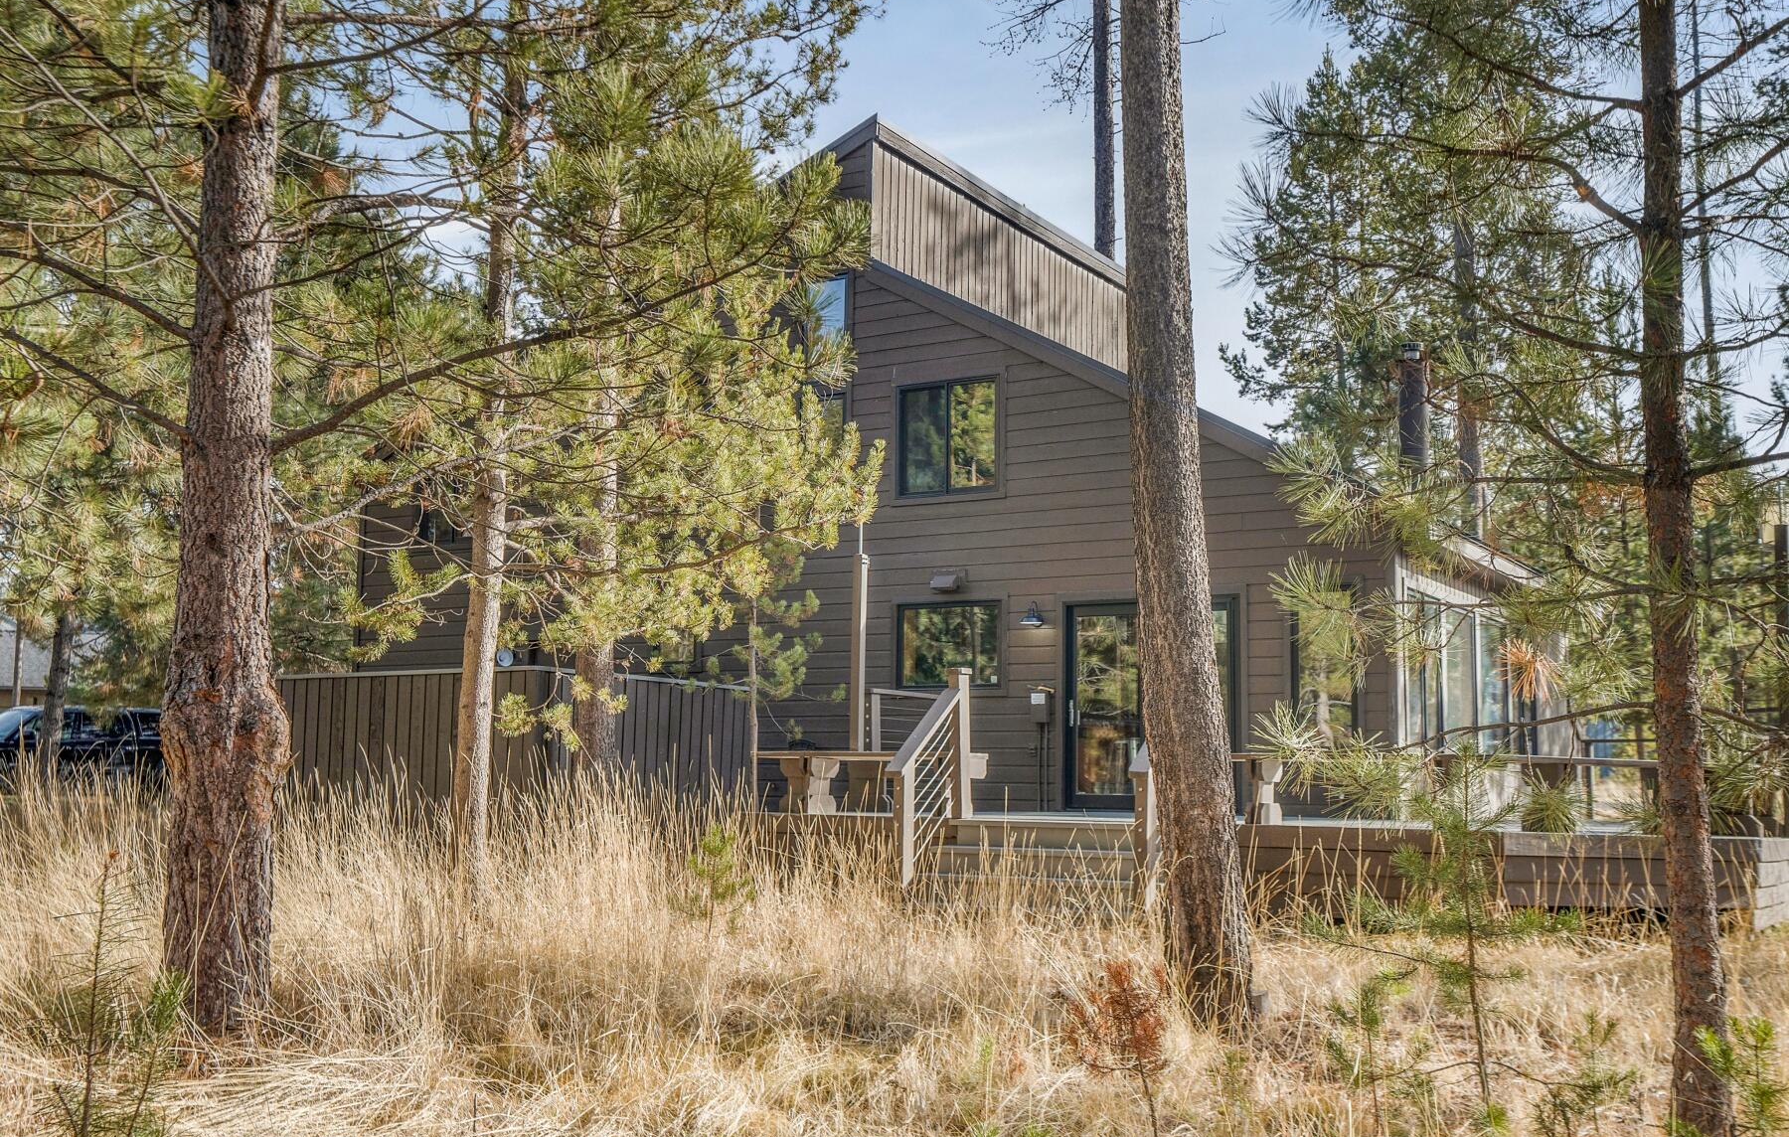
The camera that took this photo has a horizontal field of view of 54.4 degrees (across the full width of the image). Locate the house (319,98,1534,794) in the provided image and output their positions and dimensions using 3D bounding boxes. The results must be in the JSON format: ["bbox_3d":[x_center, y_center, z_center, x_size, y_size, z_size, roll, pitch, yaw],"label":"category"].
[{"bbox_3d":[0.686,-0.667,22.159,14.157,7.880,7.277,-3,-8,32],"label":"house"}]

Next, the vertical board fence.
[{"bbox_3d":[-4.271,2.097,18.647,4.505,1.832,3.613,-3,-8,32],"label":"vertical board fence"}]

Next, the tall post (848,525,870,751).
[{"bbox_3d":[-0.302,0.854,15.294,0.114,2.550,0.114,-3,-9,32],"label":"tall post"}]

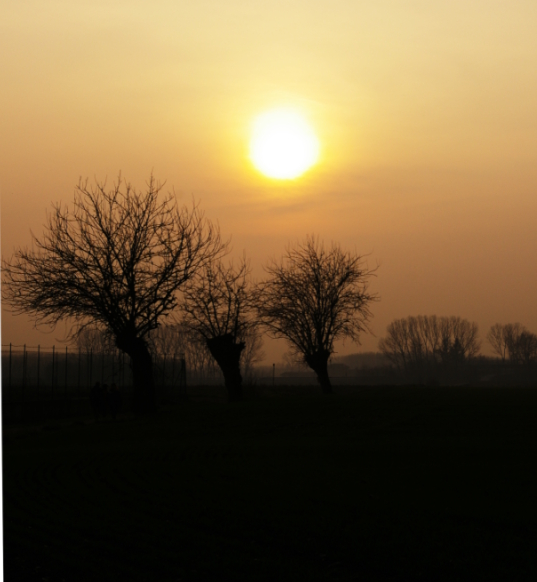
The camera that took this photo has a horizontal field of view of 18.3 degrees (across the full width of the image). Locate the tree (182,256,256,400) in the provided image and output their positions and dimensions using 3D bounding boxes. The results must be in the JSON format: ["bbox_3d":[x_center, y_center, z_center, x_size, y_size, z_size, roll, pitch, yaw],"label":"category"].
[{"bbox_3d":[-3.550,2.717,121.000,5.500,10.600,5.500,0,-3,0],"label":"tree"}]

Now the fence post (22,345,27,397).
[{"bbox_3d":[-10.360,3.401,71.000,0.090,2.300,0.090,0,-3,0],"label":"fence post"}]

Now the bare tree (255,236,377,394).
[{"bbox_3d":[4.700,2.350,167.000,12.200,15.800,12.200,0,-3,0],"label":"bare tree"}]

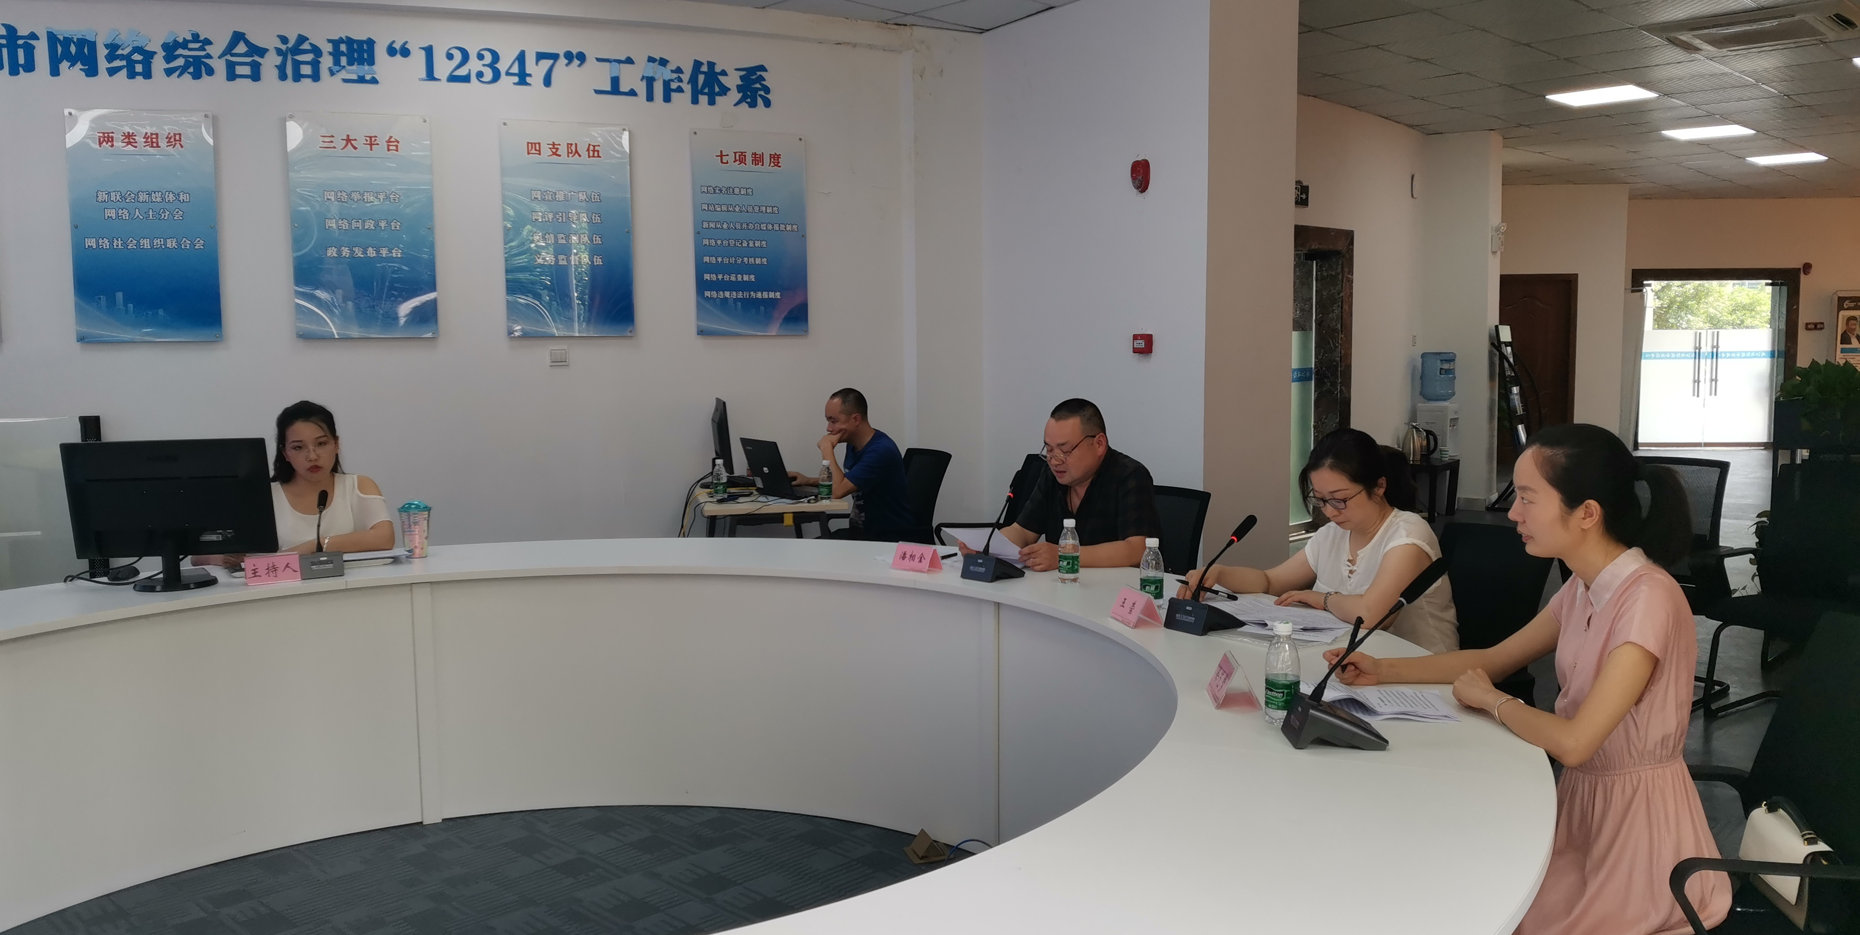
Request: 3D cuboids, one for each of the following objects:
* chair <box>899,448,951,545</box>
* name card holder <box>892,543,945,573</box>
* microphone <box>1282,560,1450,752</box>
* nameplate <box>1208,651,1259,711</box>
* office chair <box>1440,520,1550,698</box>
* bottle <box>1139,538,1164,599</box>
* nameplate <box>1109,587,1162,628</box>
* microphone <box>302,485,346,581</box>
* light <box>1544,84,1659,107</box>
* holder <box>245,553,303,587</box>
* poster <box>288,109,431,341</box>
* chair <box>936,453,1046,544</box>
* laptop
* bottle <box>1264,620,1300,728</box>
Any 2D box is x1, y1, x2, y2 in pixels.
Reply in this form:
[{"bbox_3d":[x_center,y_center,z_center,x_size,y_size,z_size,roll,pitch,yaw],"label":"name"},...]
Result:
[{"bbox_3d":[-0.245,0.426,5.902,0.580,0.960,0.570,-3,6,-24],"label":"chair"},{"bbox_3d":[-0.038,0.273,4.305,0.150,0.082,0.078,4,7,38],"label":"name card holder"},{"bbox_3d":[0.770,0.316,2.438,0.274,0.323,0.120,0,5,1],"label":"microphone"},{"bbox_3d":[0.580,0.402,2.673,0.083,0.082,0.146,0,5,3],"label":"nameplate"},{"bbox_3d":[1.186,0.624,3.599,0.590,0.935,0.560,-2,5,-18],"label":"office chair"},{"bbox_3d":[0.570,0.270,3.580,0.064,0.182,0.064,-1,5,0],"label":"bottle"},{"bbox_3d":[0.505,0.335,3.420,0.080,0.082,0.146,-2,5,-15],"label":"nameplate"},{"bbox_3d":[-1.843,0.196,4.205,0.125,0.245,0.250,-4,6,-34],"label":"microphone"},{"bbox_3d":[4.569,-2.530,9.480,0.600,0.030,0.600,4,7,44],"label":"light"},{"bbox_3d":[-1.963,0.302,4.170,0.150,0.082,0.078,-3,6,-26],"label":"holder"},{"bbox_3d":[-2.527,-1.074,6.242,0.590,0.985,0.020,-2,5,-15],"label":"poster"},{"bbox_3d":[0.304,0.441,5.935,0.600,0.945,0.570,-3,6,-21],"label":"chair"},{"bbox_3d":[-0.615,-0.004,6.240,0.310,0.246,0.345,-3,6,-28],"label":"laptop"},{"bbox_3d":[0.616,0.364,2.452,0.060,0.176,0.060,-1,5,0],"label":"bottle"}]

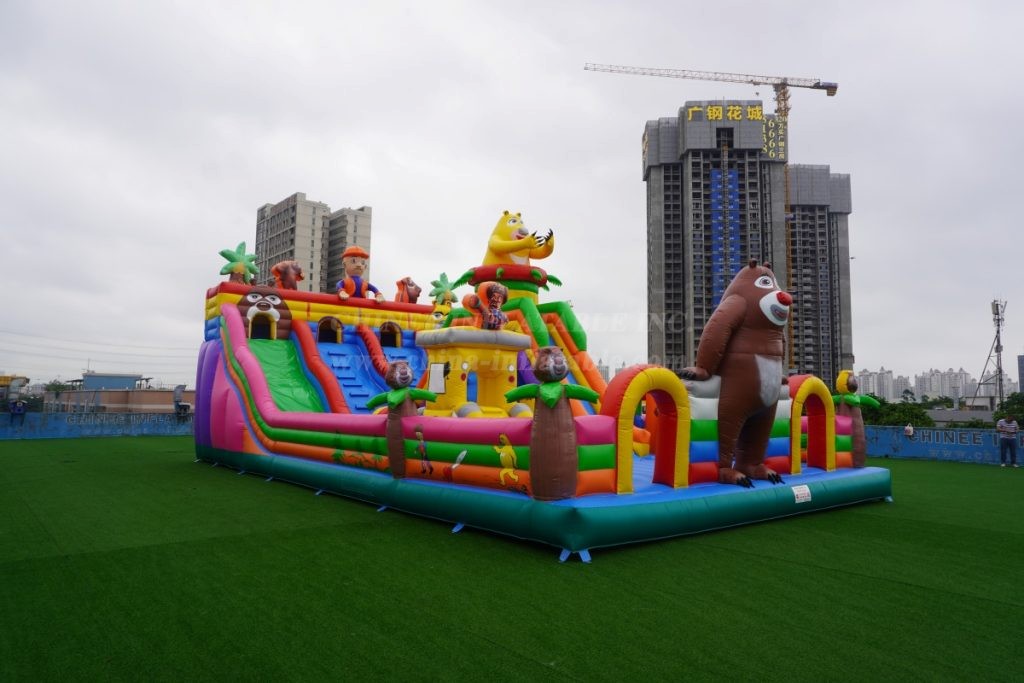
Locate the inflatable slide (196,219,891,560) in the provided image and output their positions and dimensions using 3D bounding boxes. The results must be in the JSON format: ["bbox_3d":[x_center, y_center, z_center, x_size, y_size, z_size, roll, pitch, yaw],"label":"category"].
[{"bbox_3d":[-1.306,0.094,19.076,9.000,7.200,18.100,4,-6,-38],"label":"inflatable slide"}]

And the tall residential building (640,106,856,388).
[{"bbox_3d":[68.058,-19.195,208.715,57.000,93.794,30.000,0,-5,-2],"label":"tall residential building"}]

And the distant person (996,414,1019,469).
[{"bbox_3d":[15.918,3.193,22.002,0.520,1.650,0.360,-4,-7,39],"label":"distant person"}]

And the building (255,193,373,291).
[{"bbox_3d":[-59.295,-6.066,200.241,22.570,65.371,28.675,5,-7,-41],"label":"building"}]

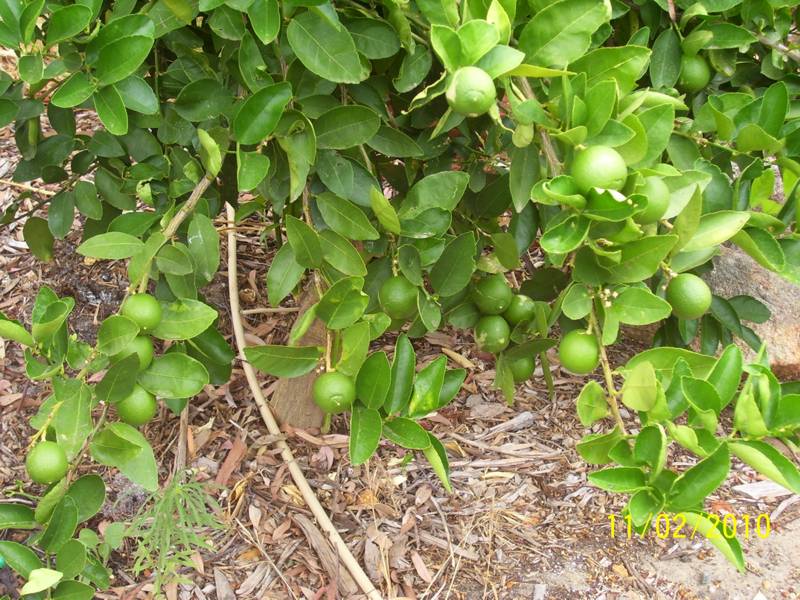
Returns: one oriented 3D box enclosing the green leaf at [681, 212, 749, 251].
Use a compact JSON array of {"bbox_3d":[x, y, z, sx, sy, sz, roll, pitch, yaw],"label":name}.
[{"bbox_3d":[0.316,-0.068,1.530,0.082,0.015,0.034,-29,46,6],"label":"green leaf"}]

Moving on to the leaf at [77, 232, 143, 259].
[{"bbox_3d":[-0.332,-0.062,1.750,0.077,0.017,0.041,-5,52,-4],"label":"leaf"}]

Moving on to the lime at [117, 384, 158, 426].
[{"bbox_3d":[-0.283,0.113,1.640,0.045,0.047,0.045,0,32,0],"label":"lime"}]

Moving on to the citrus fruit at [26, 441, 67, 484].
[{"bbox_3d":[-0.398,0.183,1.720,0.047,0.049,0.047,0,25,0],"label":"citrus fruit"}]

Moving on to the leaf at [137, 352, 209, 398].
[{"bbox_3d":[-0.257,0.086,1.730,0.080,0.020,0.052,6,73,2],"label":"leaf"}]

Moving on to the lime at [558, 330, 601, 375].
[{"bbox_3d":[0.188,0.054,1.600,0.044,0.046,0.044,0,25,0],"label":"lime"}]

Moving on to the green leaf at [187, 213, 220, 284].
[{"bbox_3d":[-0.224,-0.059,1.740,0.038,0.018,0.079,-6,73,-11],"label":"green leaf"}]

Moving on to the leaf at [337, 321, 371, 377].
[{"bbox_3d":[-0.053,0.056,1.750,0.039,0.069,0.018,27,-4,19],"label":"leaf"}]

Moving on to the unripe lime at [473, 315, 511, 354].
[{"bbox_3d":[0.111,0.041,1.830,0.044,0.046,0.044,0,28,0],"label":"unripe lime"}]

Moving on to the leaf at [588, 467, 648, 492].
[{"bbox_3d":[0.233,0.191,1.620,0.066,0.014,0.033,8,49,-9],"label":"leaf"}]

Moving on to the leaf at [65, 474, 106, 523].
[{"bbox_3d":[-0.342,0.217,1.660,0.042,0.013,0.063,37,69,8],"label":"leaf"}]

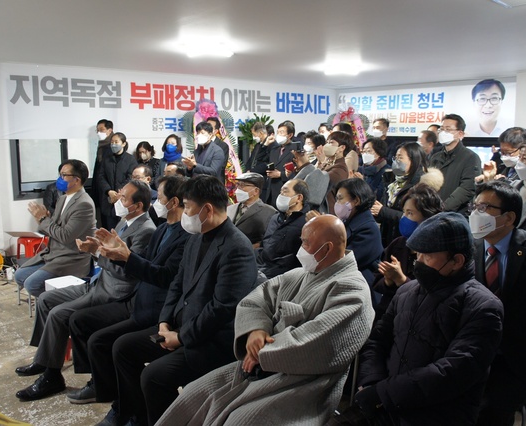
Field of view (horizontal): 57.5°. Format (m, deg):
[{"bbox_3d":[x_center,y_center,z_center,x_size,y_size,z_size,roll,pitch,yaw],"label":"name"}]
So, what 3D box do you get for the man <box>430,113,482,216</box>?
[{"bbox_3d":[1.660,0.014,4.187,0.320,1.720,0.470,-7,12,-40],"label":"man"}]

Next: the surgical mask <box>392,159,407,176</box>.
[{"bbox_3d":[0.976,-0.322,3.430,0.088,0.110,0.125,-5,10,-29],"label":"surgical mask"}]

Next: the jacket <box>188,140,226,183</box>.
[{"bbox_3d":[-0.655,-0.473,5.544,0.500,0.660,0.380,9,13,44],"label":"jacket"}]

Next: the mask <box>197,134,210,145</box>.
[{"bbox_3d":[-0.670,-0.832,5.400,0.135,0.125,0.090,8,12,39],"label":"mask"}]

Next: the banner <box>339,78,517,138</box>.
[{"bbox_3d":[2.560,-1.677,8.033,3.120,0.820,0.030,9,13,43],"label":"banner"}]

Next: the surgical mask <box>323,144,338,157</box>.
[{"bbox_3d":[0.635,-0.580,4.450,0.090,0.120,0.130,-5,10,-29],"label":"surgical mask"}]

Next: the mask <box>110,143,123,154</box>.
[{"bbox_3d":[-1.647,-0.719,5.400,0.130,0.110,0.085,5,10,27],"label":"mask"}]

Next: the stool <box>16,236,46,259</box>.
[{"bbox_3d":[-2.605,0.480,5.450,0.310,0.430,0.310,6,11,30],"label":"stool"}]

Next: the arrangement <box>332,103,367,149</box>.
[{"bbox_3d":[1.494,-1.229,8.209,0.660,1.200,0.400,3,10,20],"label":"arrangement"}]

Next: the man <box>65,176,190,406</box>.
[{"bbox_3d":[-0.768,0.438,2.798,0.780,1.260,0.530,-6,11,-34],"label":"man"}]

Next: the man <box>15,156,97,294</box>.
[{"bbox_3d":[-1.685,0.249,3.927,0.700,1.280,0.540,-6,11,-34],"label":"man"}]

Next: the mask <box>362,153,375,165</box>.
[{"bbox_3d":[0.935,-0.478,4.250,0.085,0.115,0.130,-7,11,-37],"label":"mask"}]

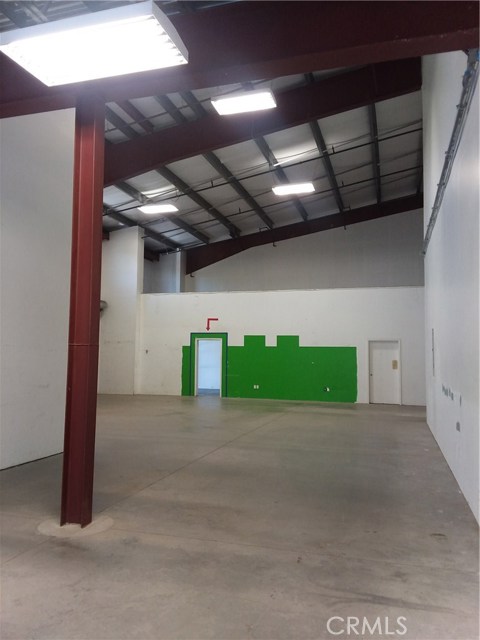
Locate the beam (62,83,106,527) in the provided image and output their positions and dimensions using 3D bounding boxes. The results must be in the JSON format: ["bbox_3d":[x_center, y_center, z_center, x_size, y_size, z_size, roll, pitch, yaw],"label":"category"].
[{"bbox_3d":[-1.436,-0.138,4.617,0.215,3.947,0.162,0,-4,17],"label":"beam"}]

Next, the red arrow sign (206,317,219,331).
[{"bbox_3d":[-1.003,0.164,17.870,0.458,0.452,0.020,0,-4,17],"label":"red arrow sign"}]

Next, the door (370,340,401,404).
[{"bbox_3d":[4.636,1.669,16.031,0.974,2.033,0.060,0,-4,17],"label":"door"}]

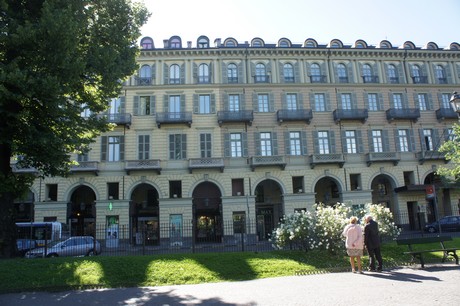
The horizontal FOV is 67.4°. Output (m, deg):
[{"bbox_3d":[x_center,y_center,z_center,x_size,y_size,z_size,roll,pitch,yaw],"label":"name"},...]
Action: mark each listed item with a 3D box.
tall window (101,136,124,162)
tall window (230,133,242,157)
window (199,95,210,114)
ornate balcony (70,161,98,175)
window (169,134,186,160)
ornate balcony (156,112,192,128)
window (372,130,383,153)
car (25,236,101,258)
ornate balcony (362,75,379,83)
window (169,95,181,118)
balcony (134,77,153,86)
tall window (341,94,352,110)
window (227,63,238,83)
[{"bbox_3d":[-10.808,-0.297,31.879,2.157,2.454,0.250,-2,-12,-5],"label":"tall window"},{"bbox_3d":[0.674,-0.768,34.813,1.100,2.500,0.250,-2,-12,-4],"label":"tall window"},{"bbox_3d":[-2.533,-5.008,35.486,1.100,2.060,0.250,-2,-12,-4],"label":"window"},{"bbox_3d":[-13.225,1.390,30.717,2.932,1.202,0.950,-2,-12,-5],"label":"ornate balcony"},{"bbox_3d":[-5.661,-0.593,37.171,1.850,2.800,0.250,-2,-13,-5],"label":"window"},{"bbox_3d":[-5.663,-3.347,35.338,3.560,1.350,1.000,-2,-11,-5],"label":"ornate balcony"},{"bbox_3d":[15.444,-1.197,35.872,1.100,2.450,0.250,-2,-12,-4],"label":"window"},{"bbox_3d":[-10.678,6.178,22.329,1.720,1.470,4.150,-12,-15,38],"label":"car"},{"bbox_3d":[15.216,-7.850,37.137,1.600,0.821,0.500,-2,-11,-5],"label":"ornate balcony"},{"bbox_3d":[-5.723,-4.740,36.032,1.170,2.650,0.220,-2,-12,-4],"label":"window"},{"bbox_3d":[-9.053,-7.490,36.117,1.720,0.850,0.550,-2,-11,-5],"label":"balcony"},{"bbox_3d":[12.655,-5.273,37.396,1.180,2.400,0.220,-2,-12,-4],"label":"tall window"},{"bbox_3d":[0.288,-9.267,39.680,1.350,2.500,0.250,-2,-13,-5],"label":"window"}]

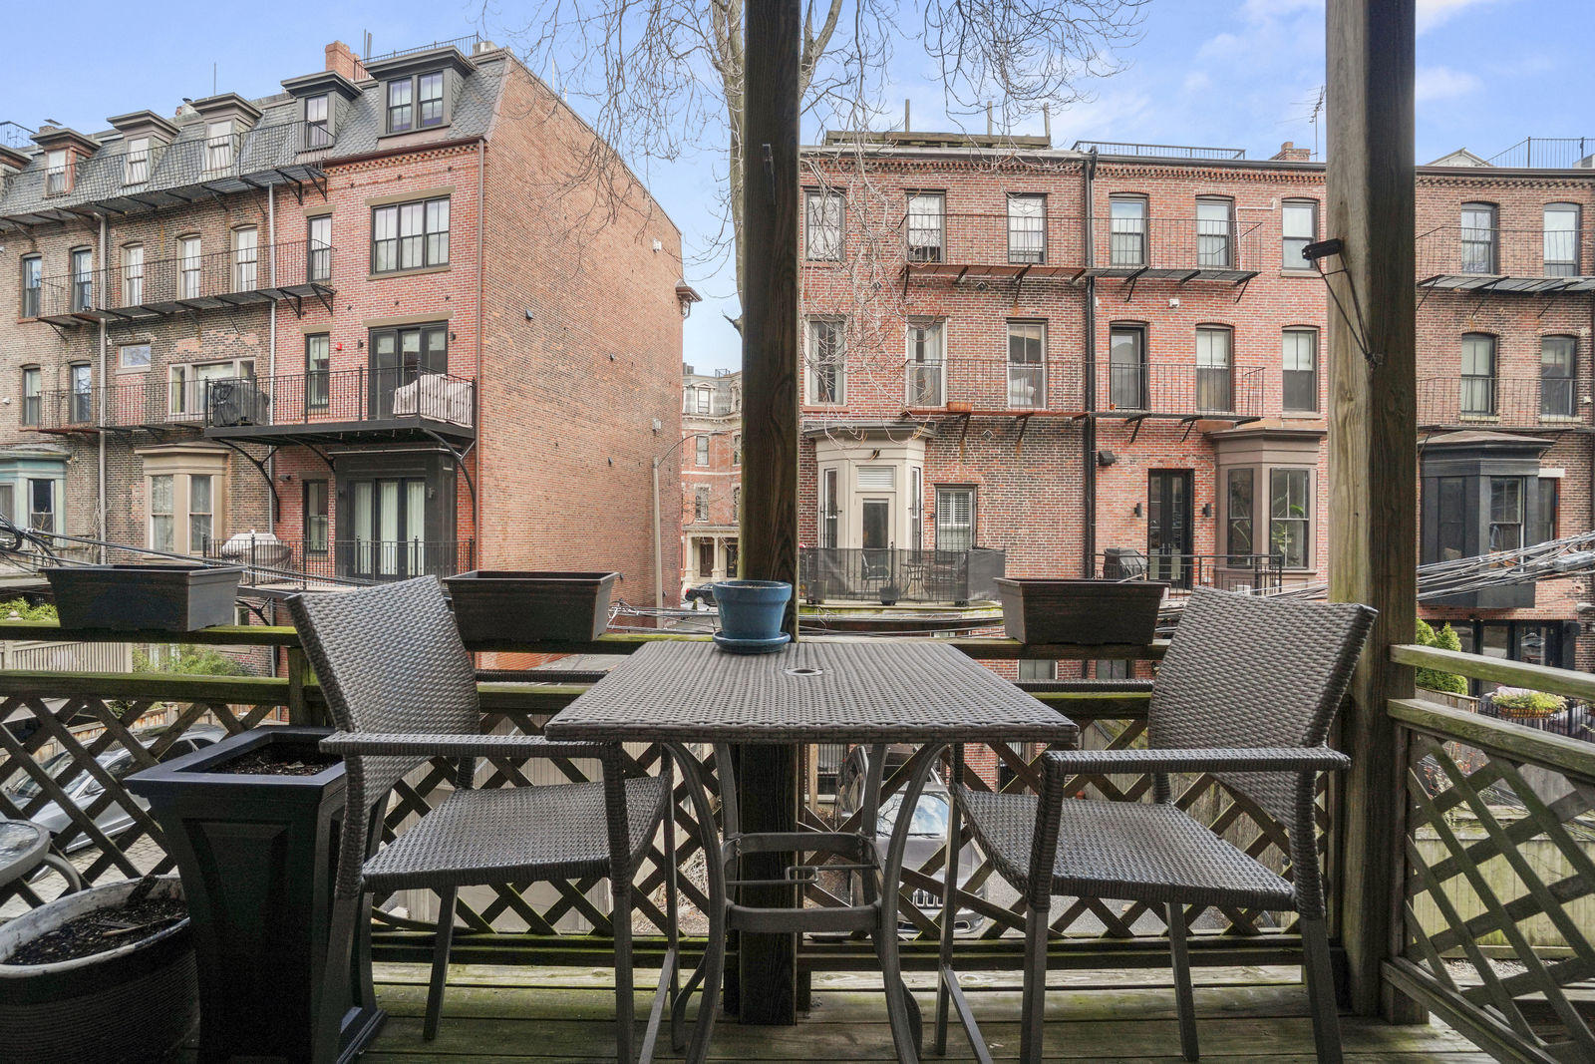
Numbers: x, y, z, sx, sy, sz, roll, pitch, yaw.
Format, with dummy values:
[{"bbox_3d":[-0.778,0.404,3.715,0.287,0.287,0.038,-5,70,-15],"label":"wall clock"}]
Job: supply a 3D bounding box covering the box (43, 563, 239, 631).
[{"bbox_3d":[-1.825,0.186,1.872,0.403,0.165,0.192,0,0,0],"label":"box"}]

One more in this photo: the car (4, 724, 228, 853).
[{"bbox_3d":[-12.300,4.580,11.700,1.820,1.440,4.750,0,0,8],"label":"car"}]

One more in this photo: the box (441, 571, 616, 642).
[{"bbox_3d":[-0.709,0.201,1.812,0.403,0.165,0.192,0,0,-2],"label":"box"}]

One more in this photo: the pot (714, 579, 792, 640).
[{"bbox_3d":[-0.106,0.200,1.585,0.188,0.150,0.188,0,0,0],"label":"pot"}]

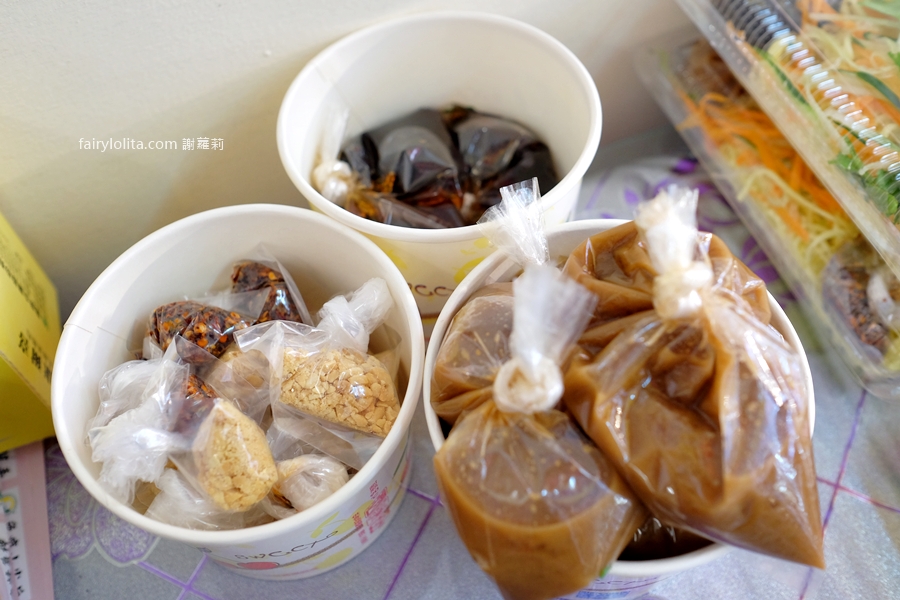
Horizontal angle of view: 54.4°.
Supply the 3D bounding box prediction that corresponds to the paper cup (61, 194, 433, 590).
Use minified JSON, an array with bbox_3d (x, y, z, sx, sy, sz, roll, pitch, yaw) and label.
[{"bbox_3d":[-0.076,0.047,0.365,0.138,0.098,0.138,-1,58,2],"label":"paper cup"}]

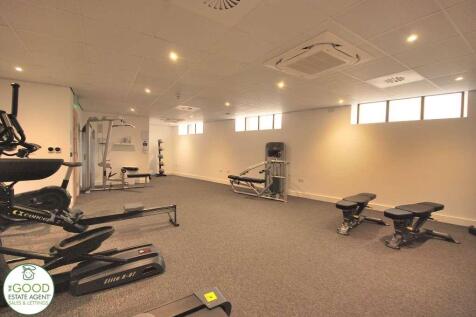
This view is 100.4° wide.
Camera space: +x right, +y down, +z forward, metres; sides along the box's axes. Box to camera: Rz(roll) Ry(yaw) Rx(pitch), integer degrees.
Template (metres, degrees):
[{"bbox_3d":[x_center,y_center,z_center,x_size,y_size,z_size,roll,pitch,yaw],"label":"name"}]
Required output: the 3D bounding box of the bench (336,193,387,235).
[{"bbox_3d":[2.376,1.048,3.780,1.353,0.490,0.500,-1,3,-34],"label":"bench"}]

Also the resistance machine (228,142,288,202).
[{"bbox_3d":[0.661,0.323,6.278,2.157,1.630,0.569,3,4,39],"label":"resistance machine"}]

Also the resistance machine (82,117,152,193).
[{"bbox_3d":[-4.211,-0.110,6.778,1.843,2.280,0.686,-1,3,-34],"label":"resistance machine"}]

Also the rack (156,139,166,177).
[{"bbox_3d":[-3.667,-0.008,9.499,0.500,1.780,0.480,4,4,42],"label":"rack"}]

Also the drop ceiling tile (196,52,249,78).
[{"bbox_3d":[-0.233,-1.287,2.811,0.600,0.020,0.600,-1,3,-34],"label":"drop ceiling tile"}]

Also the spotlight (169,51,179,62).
[{"bbox_3d":[-0.802,-1.284,2.465,0.100,0.050,0.100,-1,3,-34],"label":"spotlight"}]

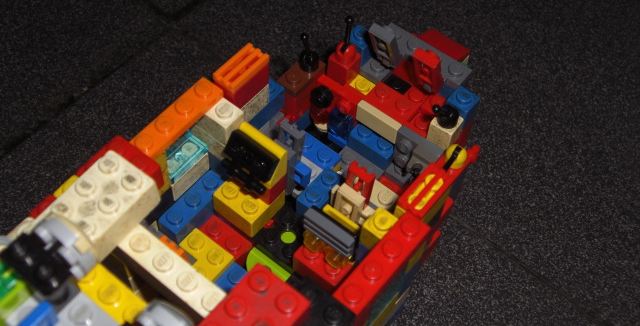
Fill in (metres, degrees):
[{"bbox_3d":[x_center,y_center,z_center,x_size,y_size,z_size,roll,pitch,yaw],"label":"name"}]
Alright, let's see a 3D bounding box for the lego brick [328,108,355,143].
[{"bbox_3d":[0.008,-0.013,0.292,0.008,0.010,0.008,35,63,17],"label":"lego brick"}]

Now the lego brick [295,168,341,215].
[{"bbox_3d":[0.001,0.009,0.272,0.008,0.011,0.016,35,63,17],"label":"lego brick"}]

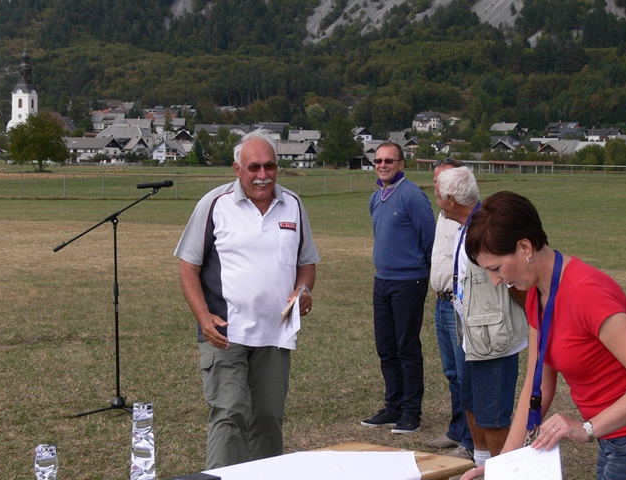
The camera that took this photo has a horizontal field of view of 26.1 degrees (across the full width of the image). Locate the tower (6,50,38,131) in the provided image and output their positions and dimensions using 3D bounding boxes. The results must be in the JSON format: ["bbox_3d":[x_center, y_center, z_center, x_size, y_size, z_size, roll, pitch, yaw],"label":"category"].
[{"bbox_3d":[-104.557,-51.008,490.000,7.400,36.800,7.400,1,4,19],"label":"tower"}]

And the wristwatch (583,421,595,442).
[{"bbox_3d":[0.697,0.482,3.403,0.028,0.056,0.048,-21,-40,-1],"label":"wristwatch"}]

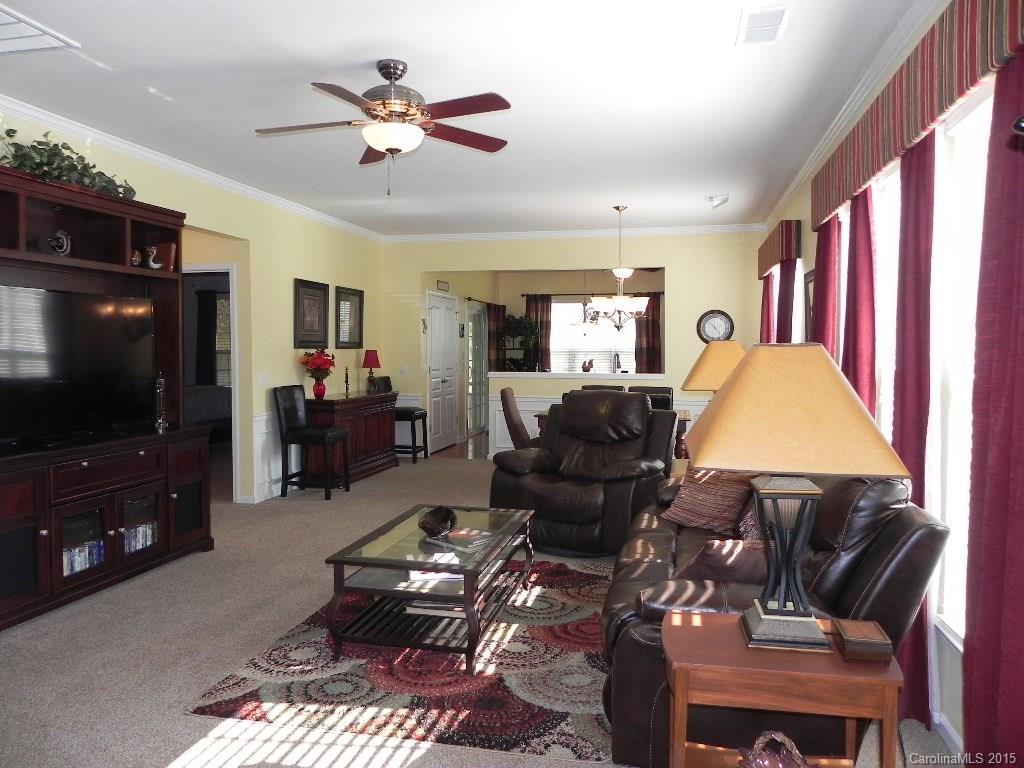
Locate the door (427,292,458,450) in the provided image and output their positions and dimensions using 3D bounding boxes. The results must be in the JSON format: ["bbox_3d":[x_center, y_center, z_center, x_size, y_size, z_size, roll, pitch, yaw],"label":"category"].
[{"bbox_3d":[-0.915,-0.155,10.202,0.080,2.070,1.150,1,3,12],"label":"door"}]

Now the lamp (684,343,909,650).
[{"bbox_3d":[0.783,0.306,2.201,0.530,0.830,0.530,1,3,12],"label":"lamp"}]

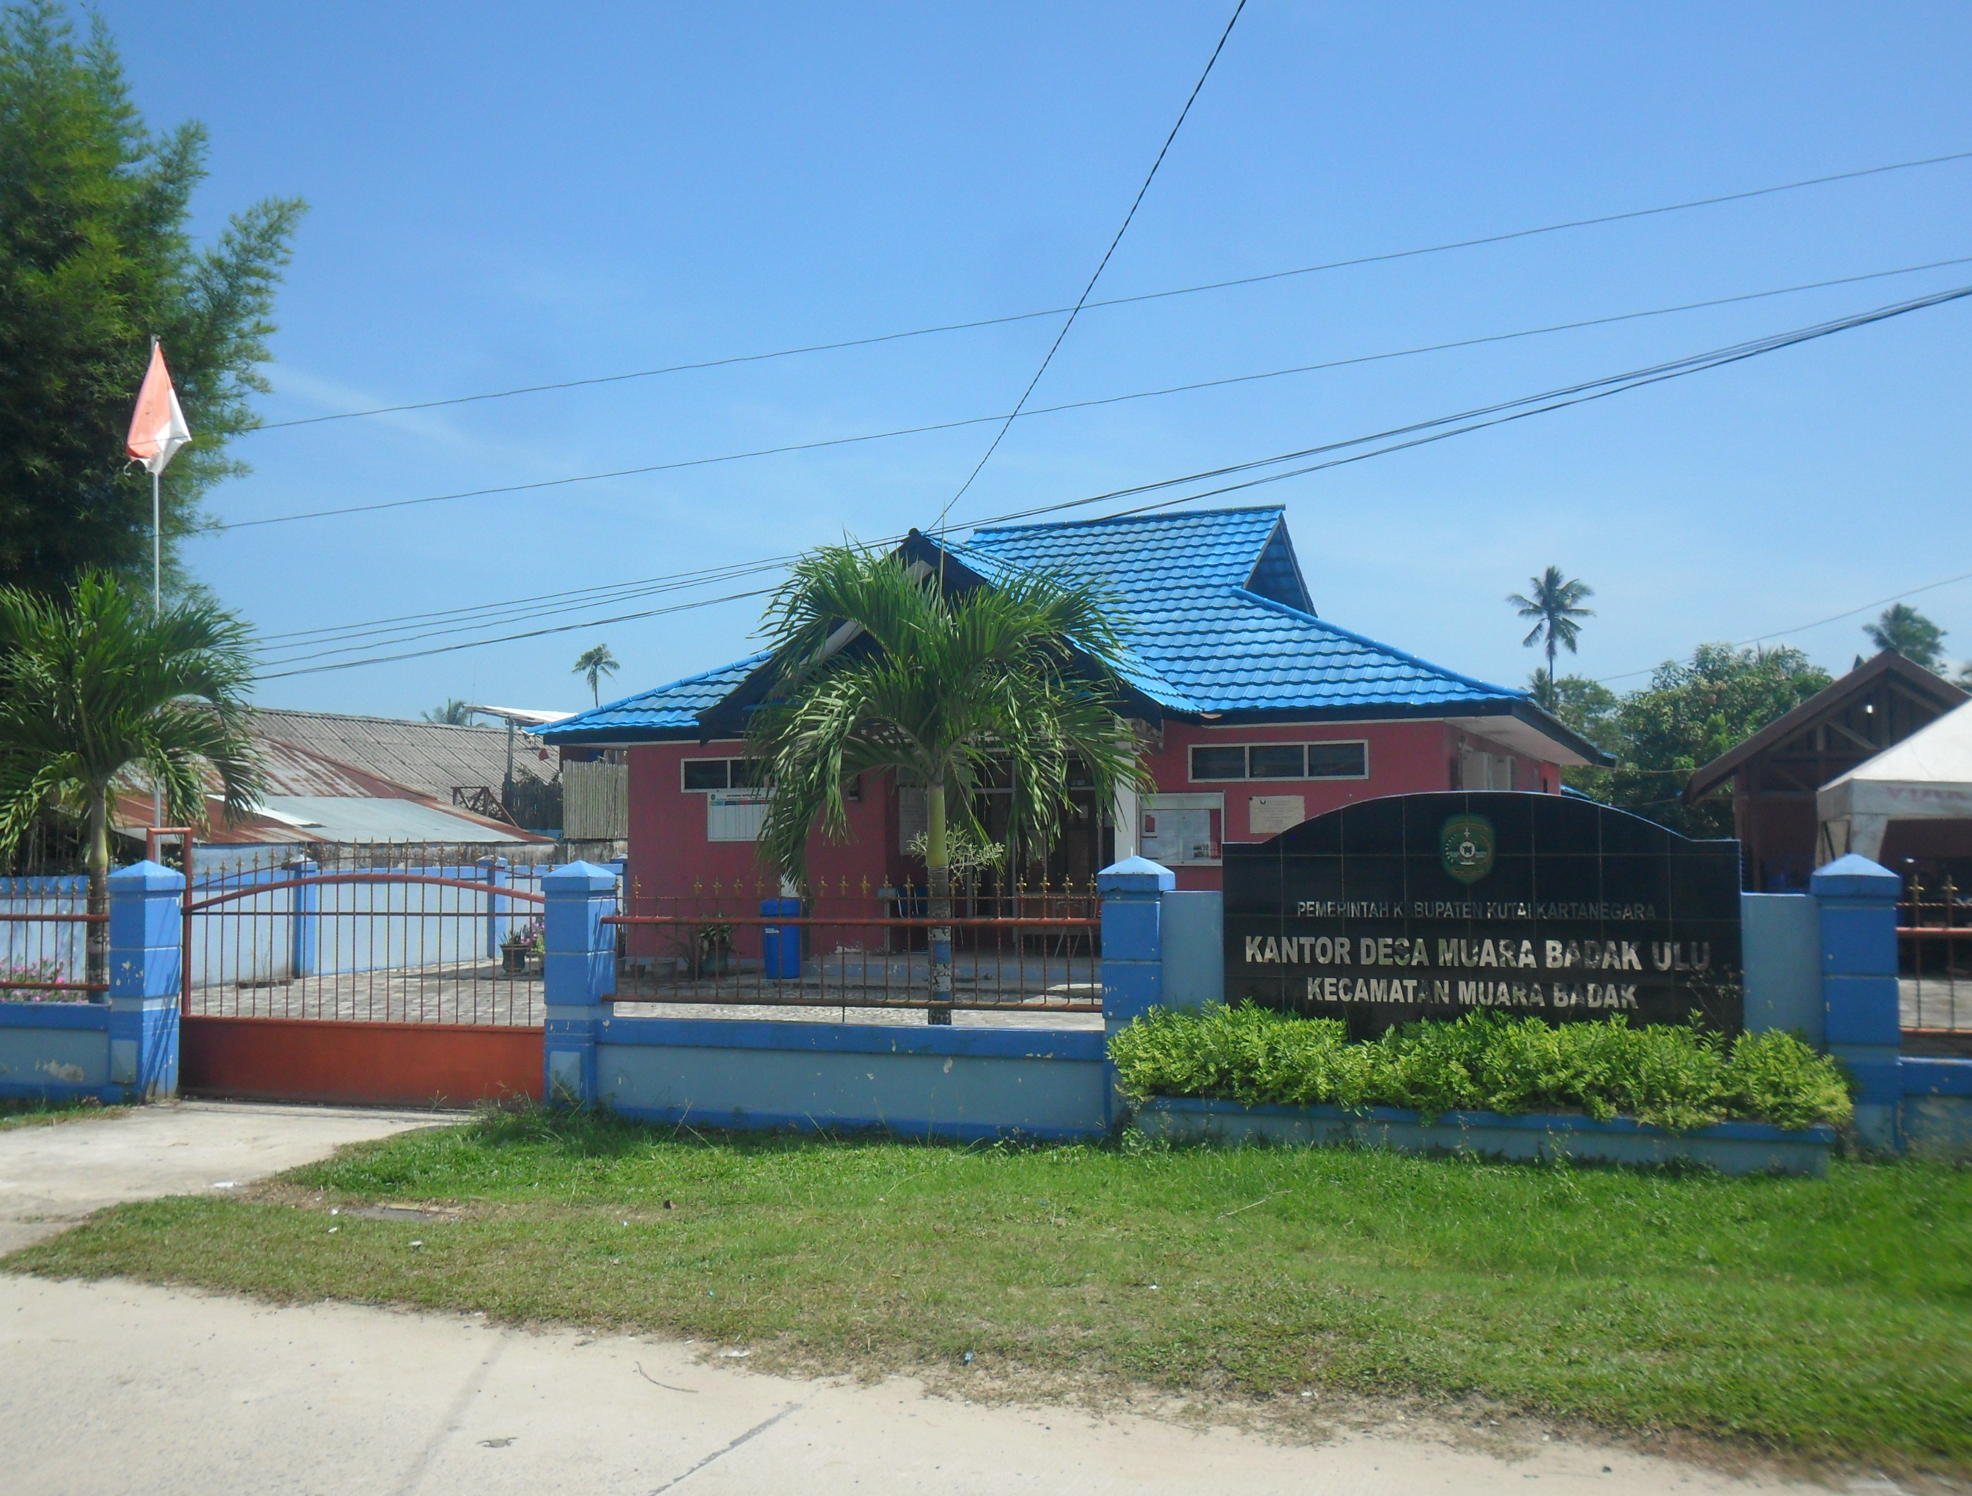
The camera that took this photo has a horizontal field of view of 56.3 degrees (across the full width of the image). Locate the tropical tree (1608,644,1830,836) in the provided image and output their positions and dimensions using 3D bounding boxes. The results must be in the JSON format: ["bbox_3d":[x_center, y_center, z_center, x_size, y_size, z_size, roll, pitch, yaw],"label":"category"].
[{"bbox_3d":[19.121,0.500,47.861,6.000,6.483,6.000,-2,-3,22],"label":"tropical tree"}]

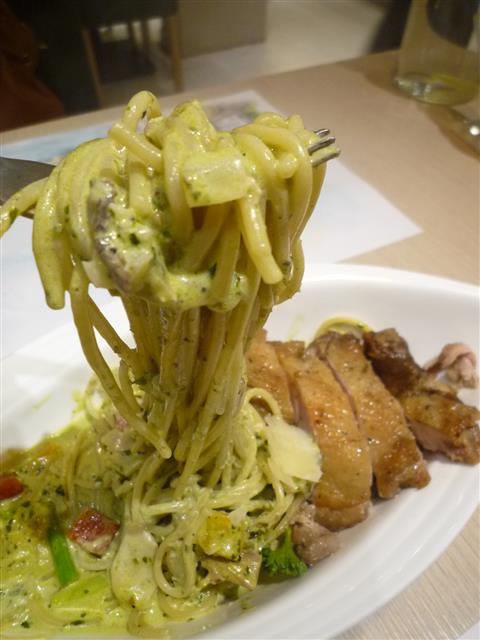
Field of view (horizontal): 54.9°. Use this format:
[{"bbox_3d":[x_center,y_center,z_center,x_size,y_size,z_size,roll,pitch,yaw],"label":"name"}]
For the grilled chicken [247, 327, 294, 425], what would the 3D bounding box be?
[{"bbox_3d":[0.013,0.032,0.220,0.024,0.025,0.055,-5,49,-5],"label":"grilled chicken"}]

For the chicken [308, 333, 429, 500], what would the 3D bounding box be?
[{"bbox_3d":[0.059,0.044,0.211,0.024,0.024,0.069,-7,49,-6],"label":"chicken"}]

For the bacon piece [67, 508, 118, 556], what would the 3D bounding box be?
[{"bbox_3d":[-0.056,0.080,0.175,0.013,0.011,0.011,22,53,19],"label":"bacon piece"}]

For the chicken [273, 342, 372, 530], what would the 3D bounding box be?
[{"bbox_3d":[0.036,0.051,0.204,0.024,0.025,0.075,-5,49,-5],"label":"chicken"}]

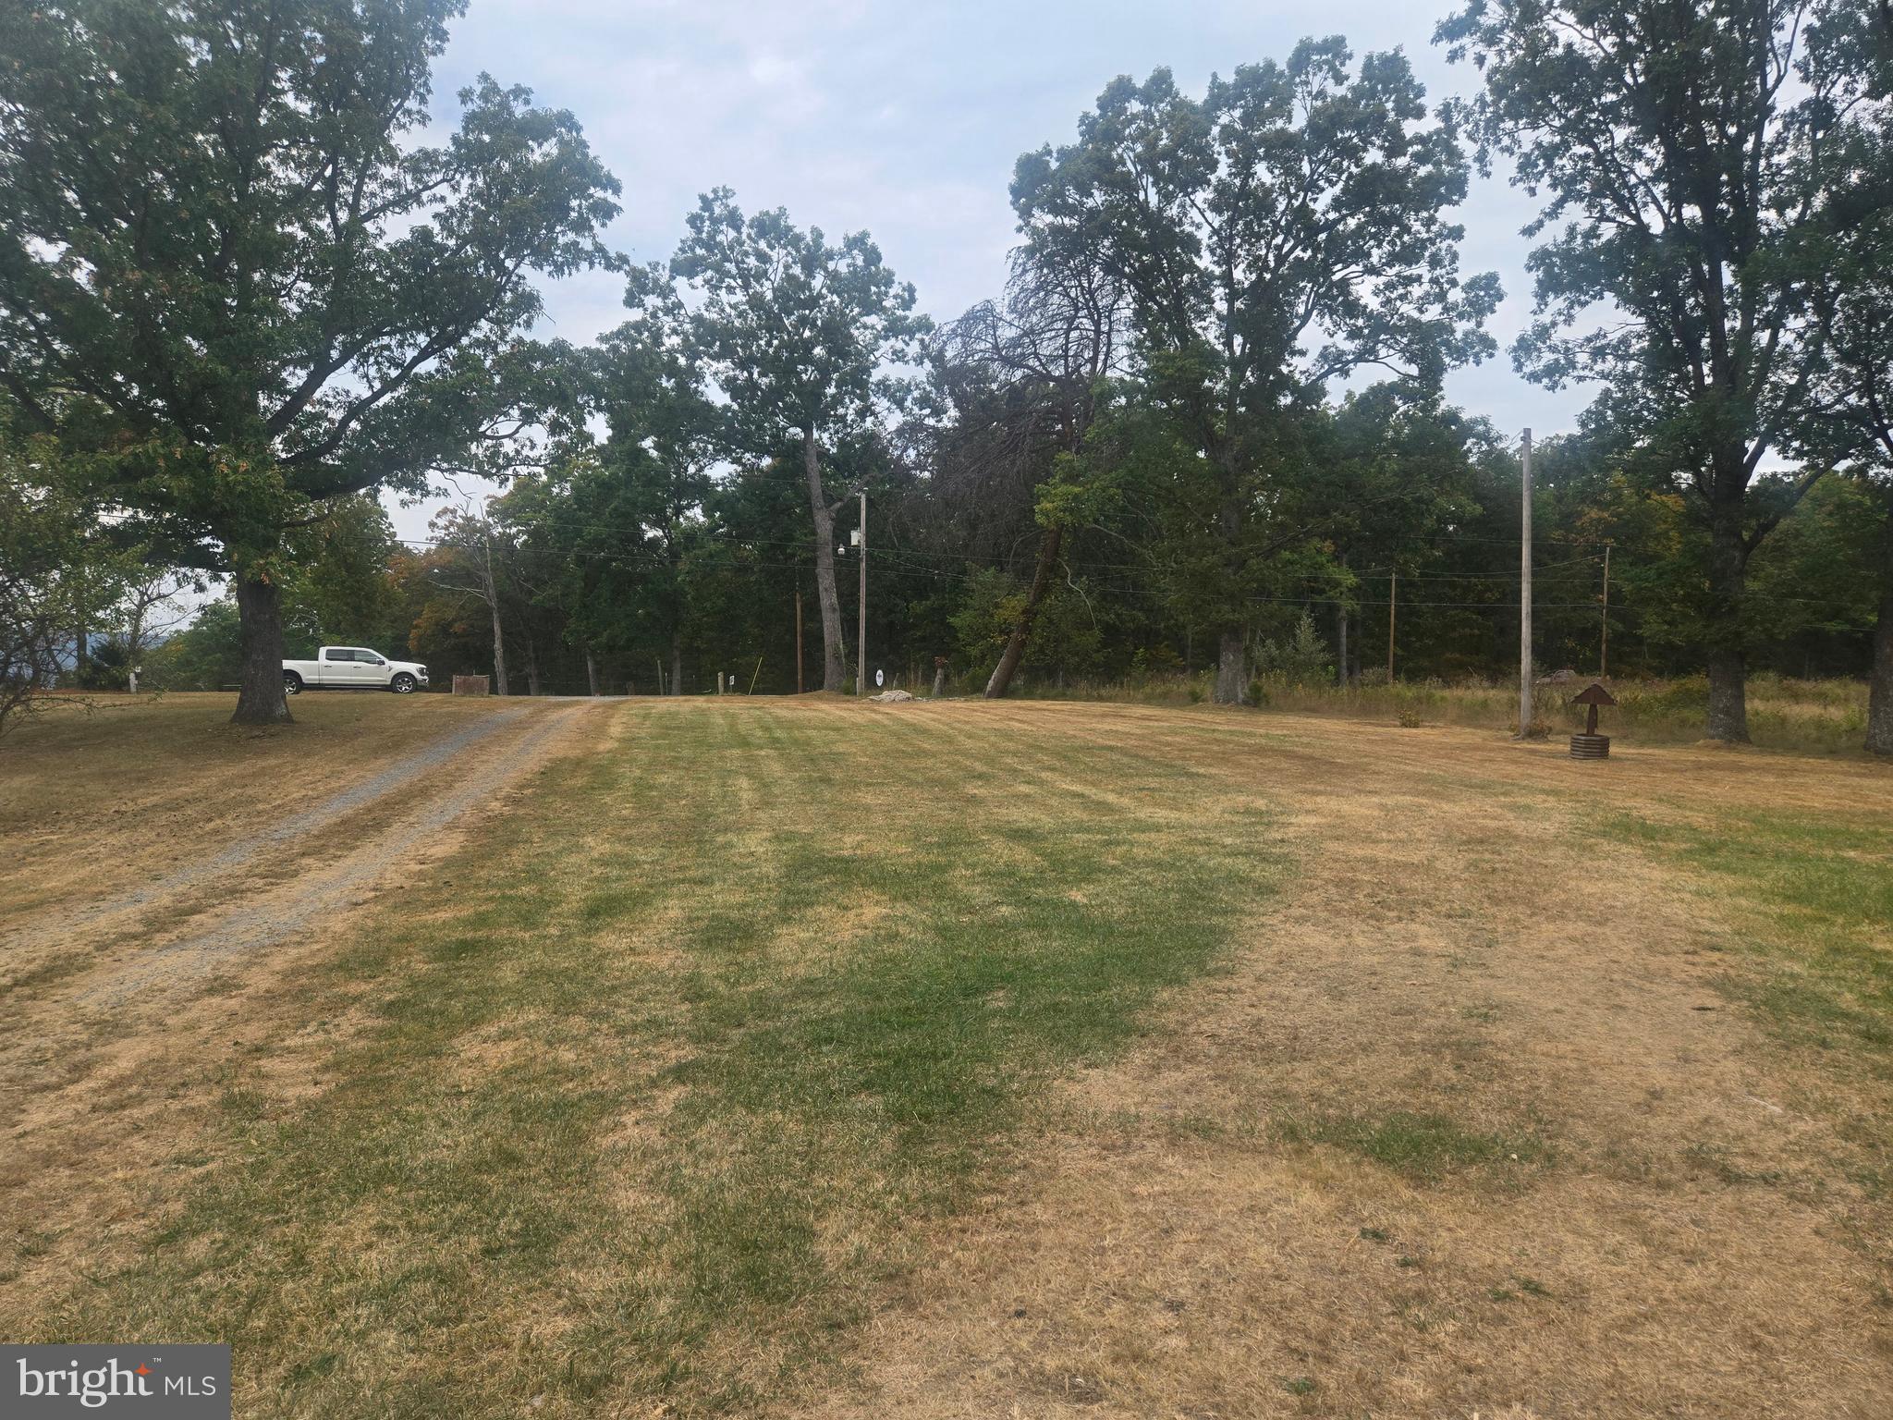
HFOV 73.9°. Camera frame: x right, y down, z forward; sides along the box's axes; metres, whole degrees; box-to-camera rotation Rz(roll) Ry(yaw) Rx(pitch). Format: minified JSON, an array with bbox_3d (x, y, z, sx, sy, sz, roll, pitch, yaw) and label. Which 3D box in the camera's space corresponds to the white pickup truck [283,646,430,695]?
[{"bbox_3d":[-23.224,-1.447,48.457,6.150,1.950,2.080,-1,3,-22],"label":"white pickup truck"}]

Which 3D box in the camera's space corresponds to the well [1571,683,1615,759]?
[{"bbox_3d":[12.126,0.209,23.568,0.840,1.443,0.800,2,3,32],"label":"well"}]

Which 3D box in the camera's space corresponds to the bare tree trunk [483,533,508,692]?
[{"bbox_3d":[-20.080,-4.210,56.000,1.120,7.180,0.850,0,1,0],"label":"bare tree trunk"}]

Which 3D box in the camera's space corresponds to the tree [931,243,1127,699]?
[{"bbox_3d":[3.034,-8.694,46.135,7.217,16.585,6.856,0,3,0],"label":"tree"}]

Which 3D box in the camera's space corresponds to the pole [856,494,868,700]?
[{"bbox_3d":[-3.279,-4.404,48.328,0.330,7.789,0.330,0,3,0],"label":"pole"}]

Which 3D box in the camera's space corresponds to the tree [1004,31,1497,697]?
[{"bbox_3d":[11.111,-11.770,44.494,17.302,22.979,16.437,0,3,0],"label":"tree"}]

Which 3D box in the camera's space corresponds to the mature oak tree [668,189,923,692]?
[{"bbox_3d":[-5.938,-10.596,50.063,10.391,19.846,10.391,0,3,0],"label":"mature oak tree"}]

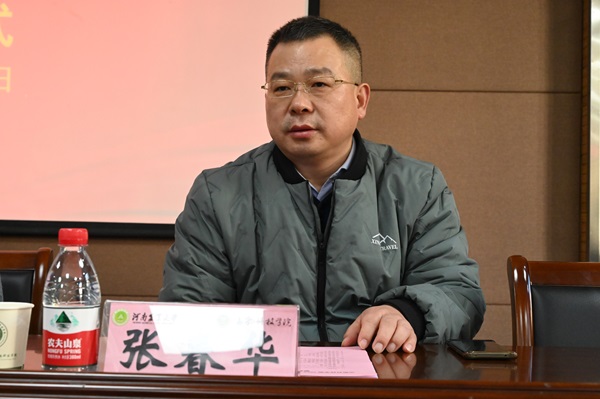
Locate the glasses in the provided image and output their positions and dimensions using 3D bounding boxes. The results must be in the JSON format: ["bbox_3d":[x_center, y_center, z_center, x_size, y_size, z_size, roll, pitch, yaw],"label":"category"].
[{"bbox_3d":[0.021,-0.183,1.540,0.139,0.042,0.142,-2,3,18],"label":"glasses"}]

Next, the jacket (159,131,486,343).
[{"bbox_3d":[0.040,0.172,1.620,0.580,0.600,0.400,1,-3,3],"label":"jacket"}]

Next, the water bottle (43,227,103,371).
[{"bbox_3d":[-0.256,0.119,1.028,0.065,0.170,0.065,1,-3,8],"label":"water bottle"}]

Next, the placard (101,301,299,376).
[{"bbox_3d":[-0.102,0.155,0.935,0.202,0.097,0.055,1,-3,4],"label":"placard"}]

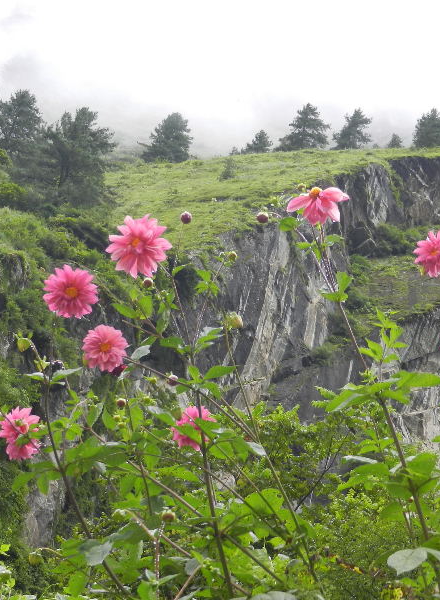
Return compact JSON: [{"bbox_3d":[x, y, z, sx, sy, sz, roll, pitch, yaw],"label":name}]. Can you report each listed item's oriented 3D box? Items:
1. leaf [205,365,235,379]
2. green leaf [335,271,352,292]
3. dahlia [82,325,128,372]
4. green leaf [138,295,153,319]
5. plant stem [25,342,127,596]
[{"bbox_3d":[-0.001,0.134,2.950,0.056,0.026,0.040,0,-5,0],"label":"leaf"},{"bbox_3d":[0.232,-0.035,2.950,0.034,0.041,0.028,0,-5,0],"label":"green leaf"},{"bbox_3d":[-0.215,0.091,2.950,0.086,0.090,0.050,0,-6,3],"label":"dahlia"},{"bbox_3d":[-0.140,0.012,2.950,0.026,0.045,0.030,0,-5,0],"label":"green leaf"},{"bbox_3d":[-0.271,0.318,2.950,0.192,0.477,0.110,0,-5,0],"label":"plant stem"}]

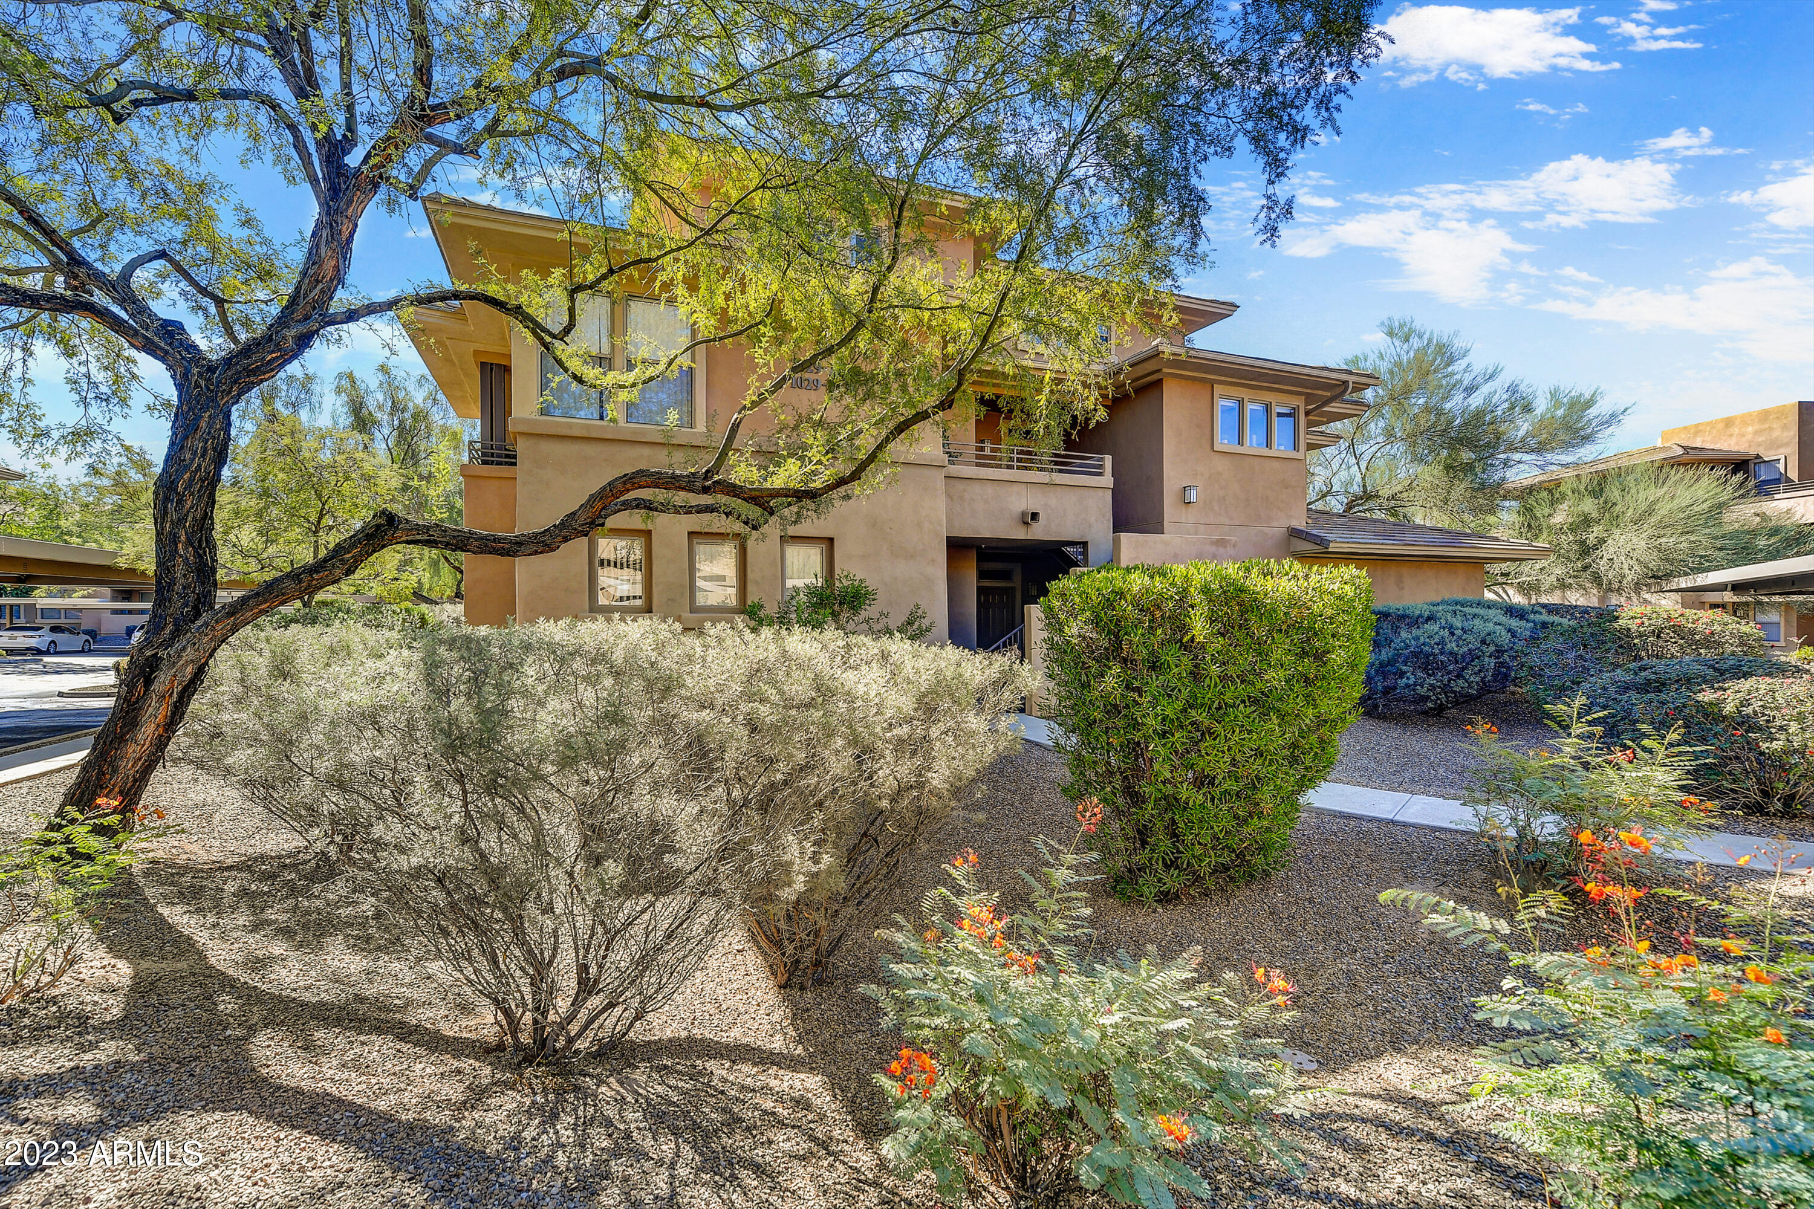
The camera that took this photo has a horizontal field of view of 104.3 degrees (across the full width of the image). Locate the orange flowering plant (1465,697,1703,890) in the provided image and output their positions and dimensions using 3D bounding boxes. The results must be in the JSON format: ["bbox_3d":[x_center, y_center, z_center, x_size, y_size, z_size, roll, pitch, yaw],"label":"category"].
[{"bbox_3d":[3.880,1.120,4.080,1.200,1.070,1.100,0,0,-20],"label":"orange flowering plant"}]

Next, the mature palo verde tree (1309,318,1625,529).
[{"bbox_3d":[12.900,-2.650,17.200,7.200,8.600,6.500,0,0,-20],"label":"mature palo verde tree"}]

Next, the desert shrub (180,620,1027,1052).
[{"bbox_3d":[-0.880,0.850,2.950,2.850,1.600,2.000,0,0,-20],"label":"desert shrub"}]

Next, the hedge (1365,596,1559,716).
[{"bbox_3d":[8.500,0.780,11.200,3.000,1.700,2.400,0,0,-20],"label":"hedge"}]

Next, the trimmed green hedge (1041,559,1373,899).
[{"bbox_3d":[1.790,0.710,4.380,1.700,1.880,1.450,0,0,-20],"label":"trimmed green hedge"}]

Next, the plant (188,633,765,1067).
[{"bbox_3d":[-1.460,0.850,2.670,1.850,1.600,1.750,0,0,-20],"label":"plant"}]

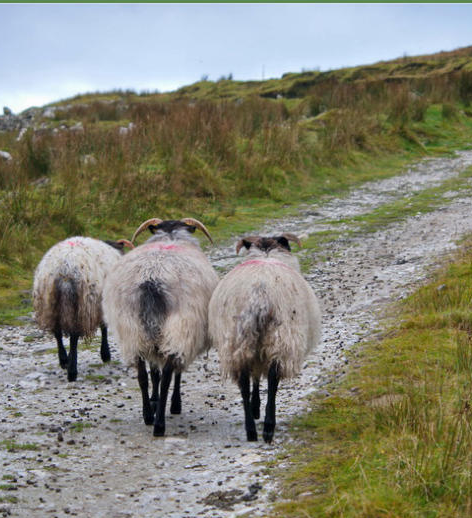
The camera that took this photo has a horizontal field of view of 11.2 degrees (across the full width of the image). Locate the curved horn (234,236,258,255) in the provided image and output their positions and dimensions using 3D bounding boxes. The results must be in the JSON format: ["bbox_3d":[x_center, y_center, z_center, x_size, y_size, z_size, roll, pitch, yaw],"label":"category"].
[{"bbox_3d":[0.048,-0.062,10.970,0.101,0.085,0.088,0,2,4],"label":"curved horn"}]

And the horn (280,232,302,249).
[{"bbox_3d":[0.250,-0.085,11.000,0.101,0.077,0.088,0,2,4],"label":"horn"}]

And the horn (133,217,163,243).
[{"bbox_3d":[-0.417,-0.134,11.309,0.149,0.113,0.124,0,2,6],"label":"horn"}]

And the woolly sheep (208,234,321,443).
[{"bbox_3d":[0.129,0.336,10.681,0.489,0.865,1.112,0,2,4],"label":"woolly sheep"}]

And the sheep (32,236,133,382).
[{"bbox_3d":[-0.796,0.239,12.875,0.443,0.783,1.061,1,2,17],"label":"sheep"}]

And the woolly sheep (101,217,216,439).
[{"bbox_3d":[-0.334,0.299,10.970,0.520,0.927,1.133,0,2,6],"label":"woolly sheep"}]

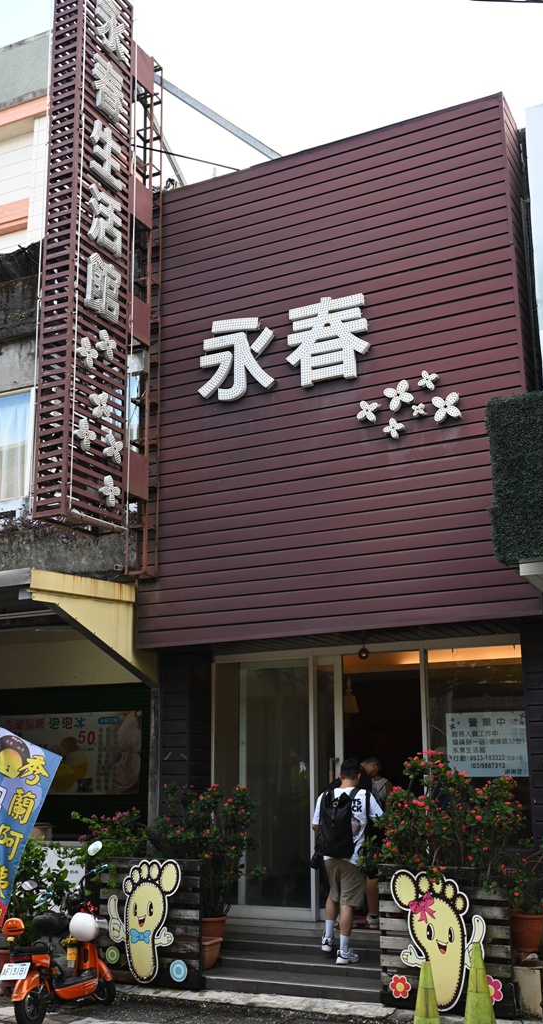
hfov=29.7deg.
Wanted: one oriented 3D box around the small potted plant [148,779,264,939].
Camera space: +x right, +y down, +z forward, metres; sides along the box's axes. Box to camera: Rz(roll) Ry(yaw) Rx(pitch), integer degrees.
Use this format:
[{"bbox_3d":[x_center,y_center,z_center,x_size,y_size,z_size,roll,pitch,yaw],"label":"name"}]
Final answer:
[{"bbox_3d":[-0.631,3.387,9.784,1.000,1.450,0.900,-8,-18,25],"label":"small potted plant"}]

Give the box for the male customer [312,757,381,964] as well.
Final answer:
[{"bbox_3d":[0.670,3.077,9.155,0.550,1.720,0.500,-8,-18,25],"label":"male customer"}]

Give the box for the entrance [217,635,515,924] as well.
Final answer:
[{"bbox_3d":[0.943,2.822,10.790,3.621,2.815,0.220,-8,-18,25],"label":"entrance"}]

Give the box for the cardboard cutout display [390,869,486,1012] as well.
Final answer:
[{"bbox_3d":[1.269,3.267,7.828,0.800,1.020,0.070,-8,-18,25],"label":"cardboard cutout display"}]

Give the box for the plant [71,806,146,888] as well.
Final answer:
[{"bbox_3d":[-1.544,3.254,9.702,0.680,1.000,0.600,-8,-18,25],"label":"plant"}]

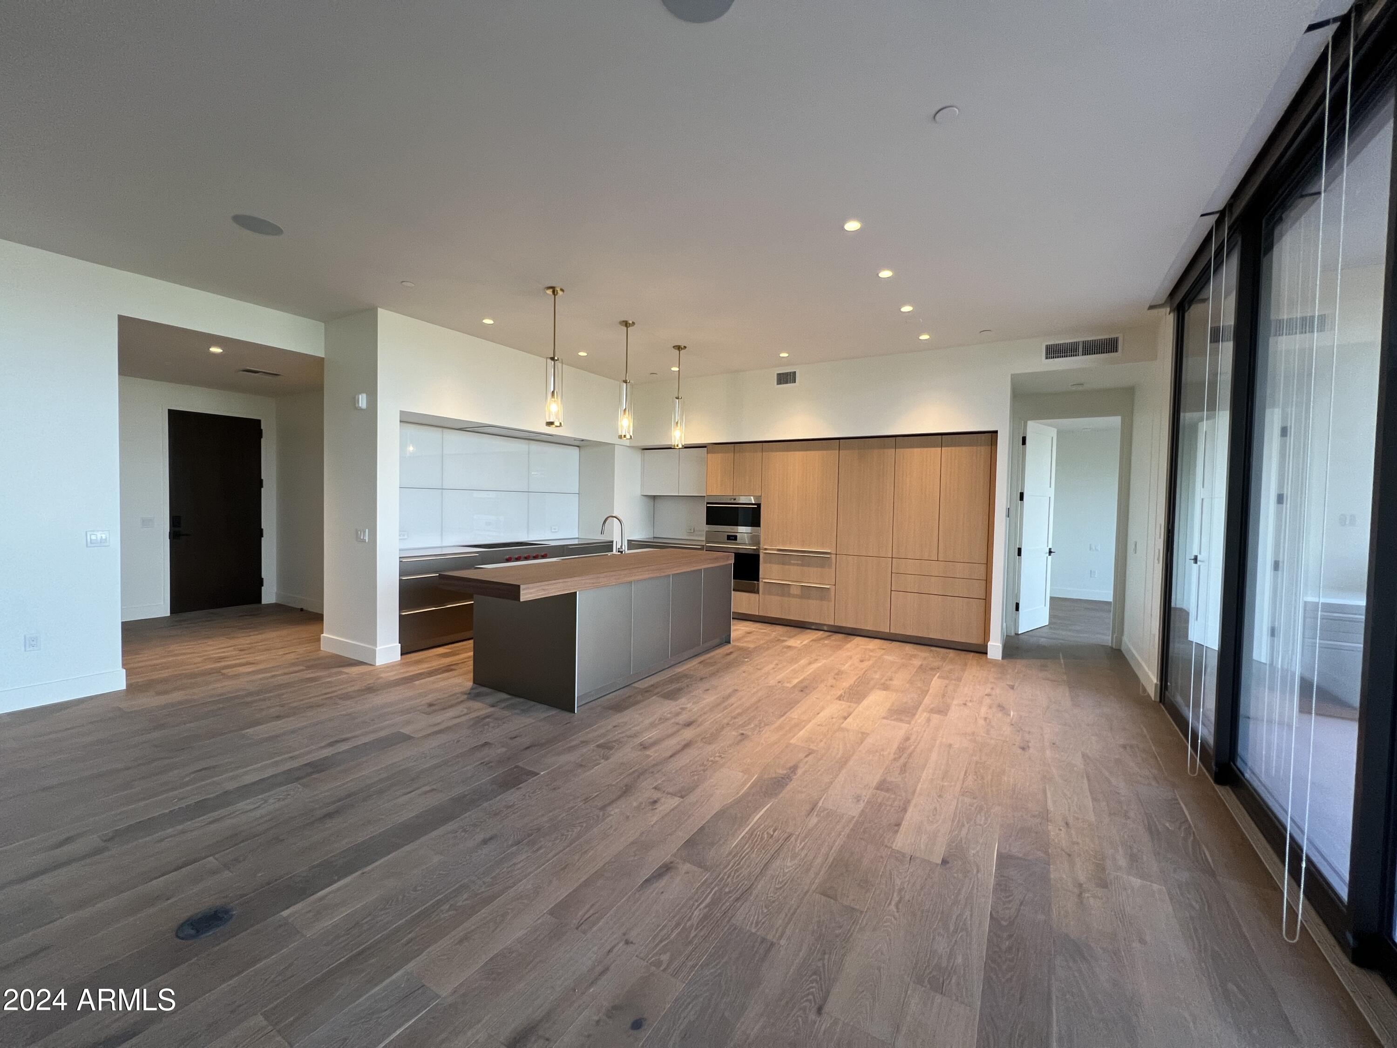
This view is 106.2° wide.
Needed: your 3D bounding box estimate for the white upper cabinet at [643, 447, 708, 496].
[{"bbox_3d":[-0.199,-0.707,7.373,1.233,0.636,0.343,2,2,32],"label":"white upper cabinet"}]

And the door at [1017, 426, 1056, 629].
[{"bbox_3d":[4.049,0.048,6.273,0.843,2.411,0.045,0,2,-37],"label":"door"}]

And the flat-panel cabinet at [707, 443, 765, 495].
[{"bbox_3d":[0.589,-0.668,6.731,0.778,0.623,0.600,2,2,32],"label":"flat-panel cabinet"}]

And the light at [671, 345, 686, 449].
[{"bbox_3d":[-0.193,-1.262,5.224,0.138,0.988,0.138,1,2,0],"label":"light"}]

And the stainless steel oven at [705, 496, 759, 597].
[{"bbox_3d":[0.551,0.238,6.734,0.756,1.171,0.610,2,2,31],"label":"stainless steel oven"}]

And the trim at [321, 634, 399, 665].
[{"bbox_3d":[-3.052,1.112,4.744,0.907,0.144,0.214,2,2,32],"label":"trim"}]

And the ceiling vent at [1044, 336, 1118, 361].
[{"bbox_3d":[3.356,-1.533,4.593,0.555,0.160,0.030,2,2,32],"label":"ceiling vent"}]

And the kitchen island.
[{"bbox_3d":[-0.789,0.778,4.538,1.082,0.903,2.729,2,2,32],"label":"kitchen island"}]

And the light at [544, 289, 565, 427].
[{"bbox_3d":[-1.072,-1.228,3.891,0.138,1.012,0.138,1,2,0],"label":"light"}]

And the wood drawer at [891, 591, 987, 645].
[{"bbox_3d":[2.593,0.951,5.684,0.889,0.452,0.520,2,2,29],"label":"wood drawer"}]

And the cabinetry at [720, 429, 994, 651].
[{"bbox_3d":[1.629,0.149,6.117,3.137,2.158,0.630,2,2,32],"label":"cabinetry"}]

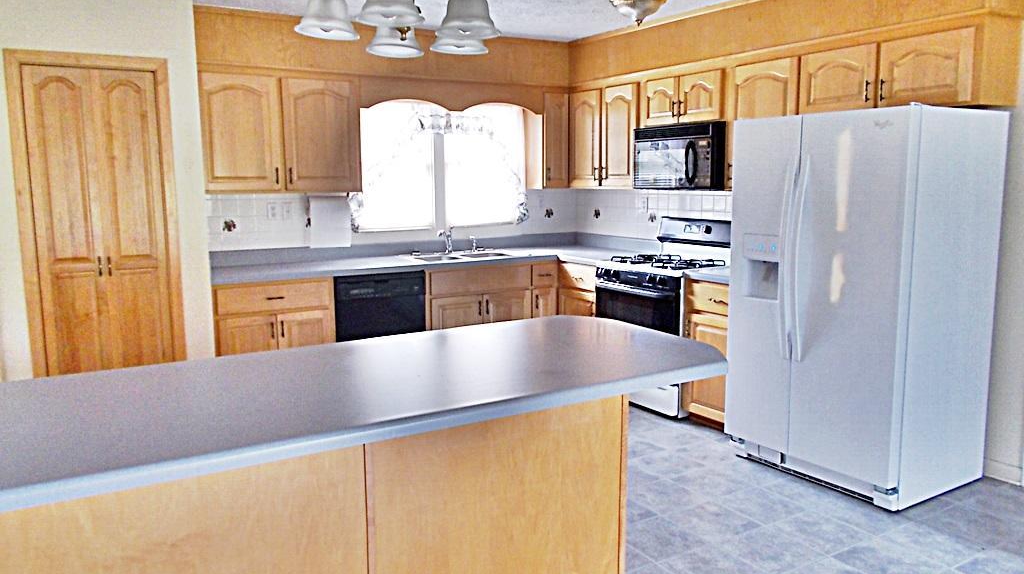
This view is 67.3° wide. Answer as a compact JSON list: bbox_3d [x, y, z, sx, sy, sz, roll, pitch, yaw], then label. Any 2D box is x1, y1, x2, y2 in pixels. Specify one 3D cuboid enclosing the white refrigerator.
[{"bbox_3d":[1.688,0.046,3.816,0.790,1.754,0.940,-5,9,-31],"label":"white refrigerator"}]

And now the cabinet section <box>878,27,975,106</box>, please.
[{"bbox_3d":[2.062,-1.025,3.671,0.333,0.343,0.475,-5,9,-31],"label":"cabinet section"}]

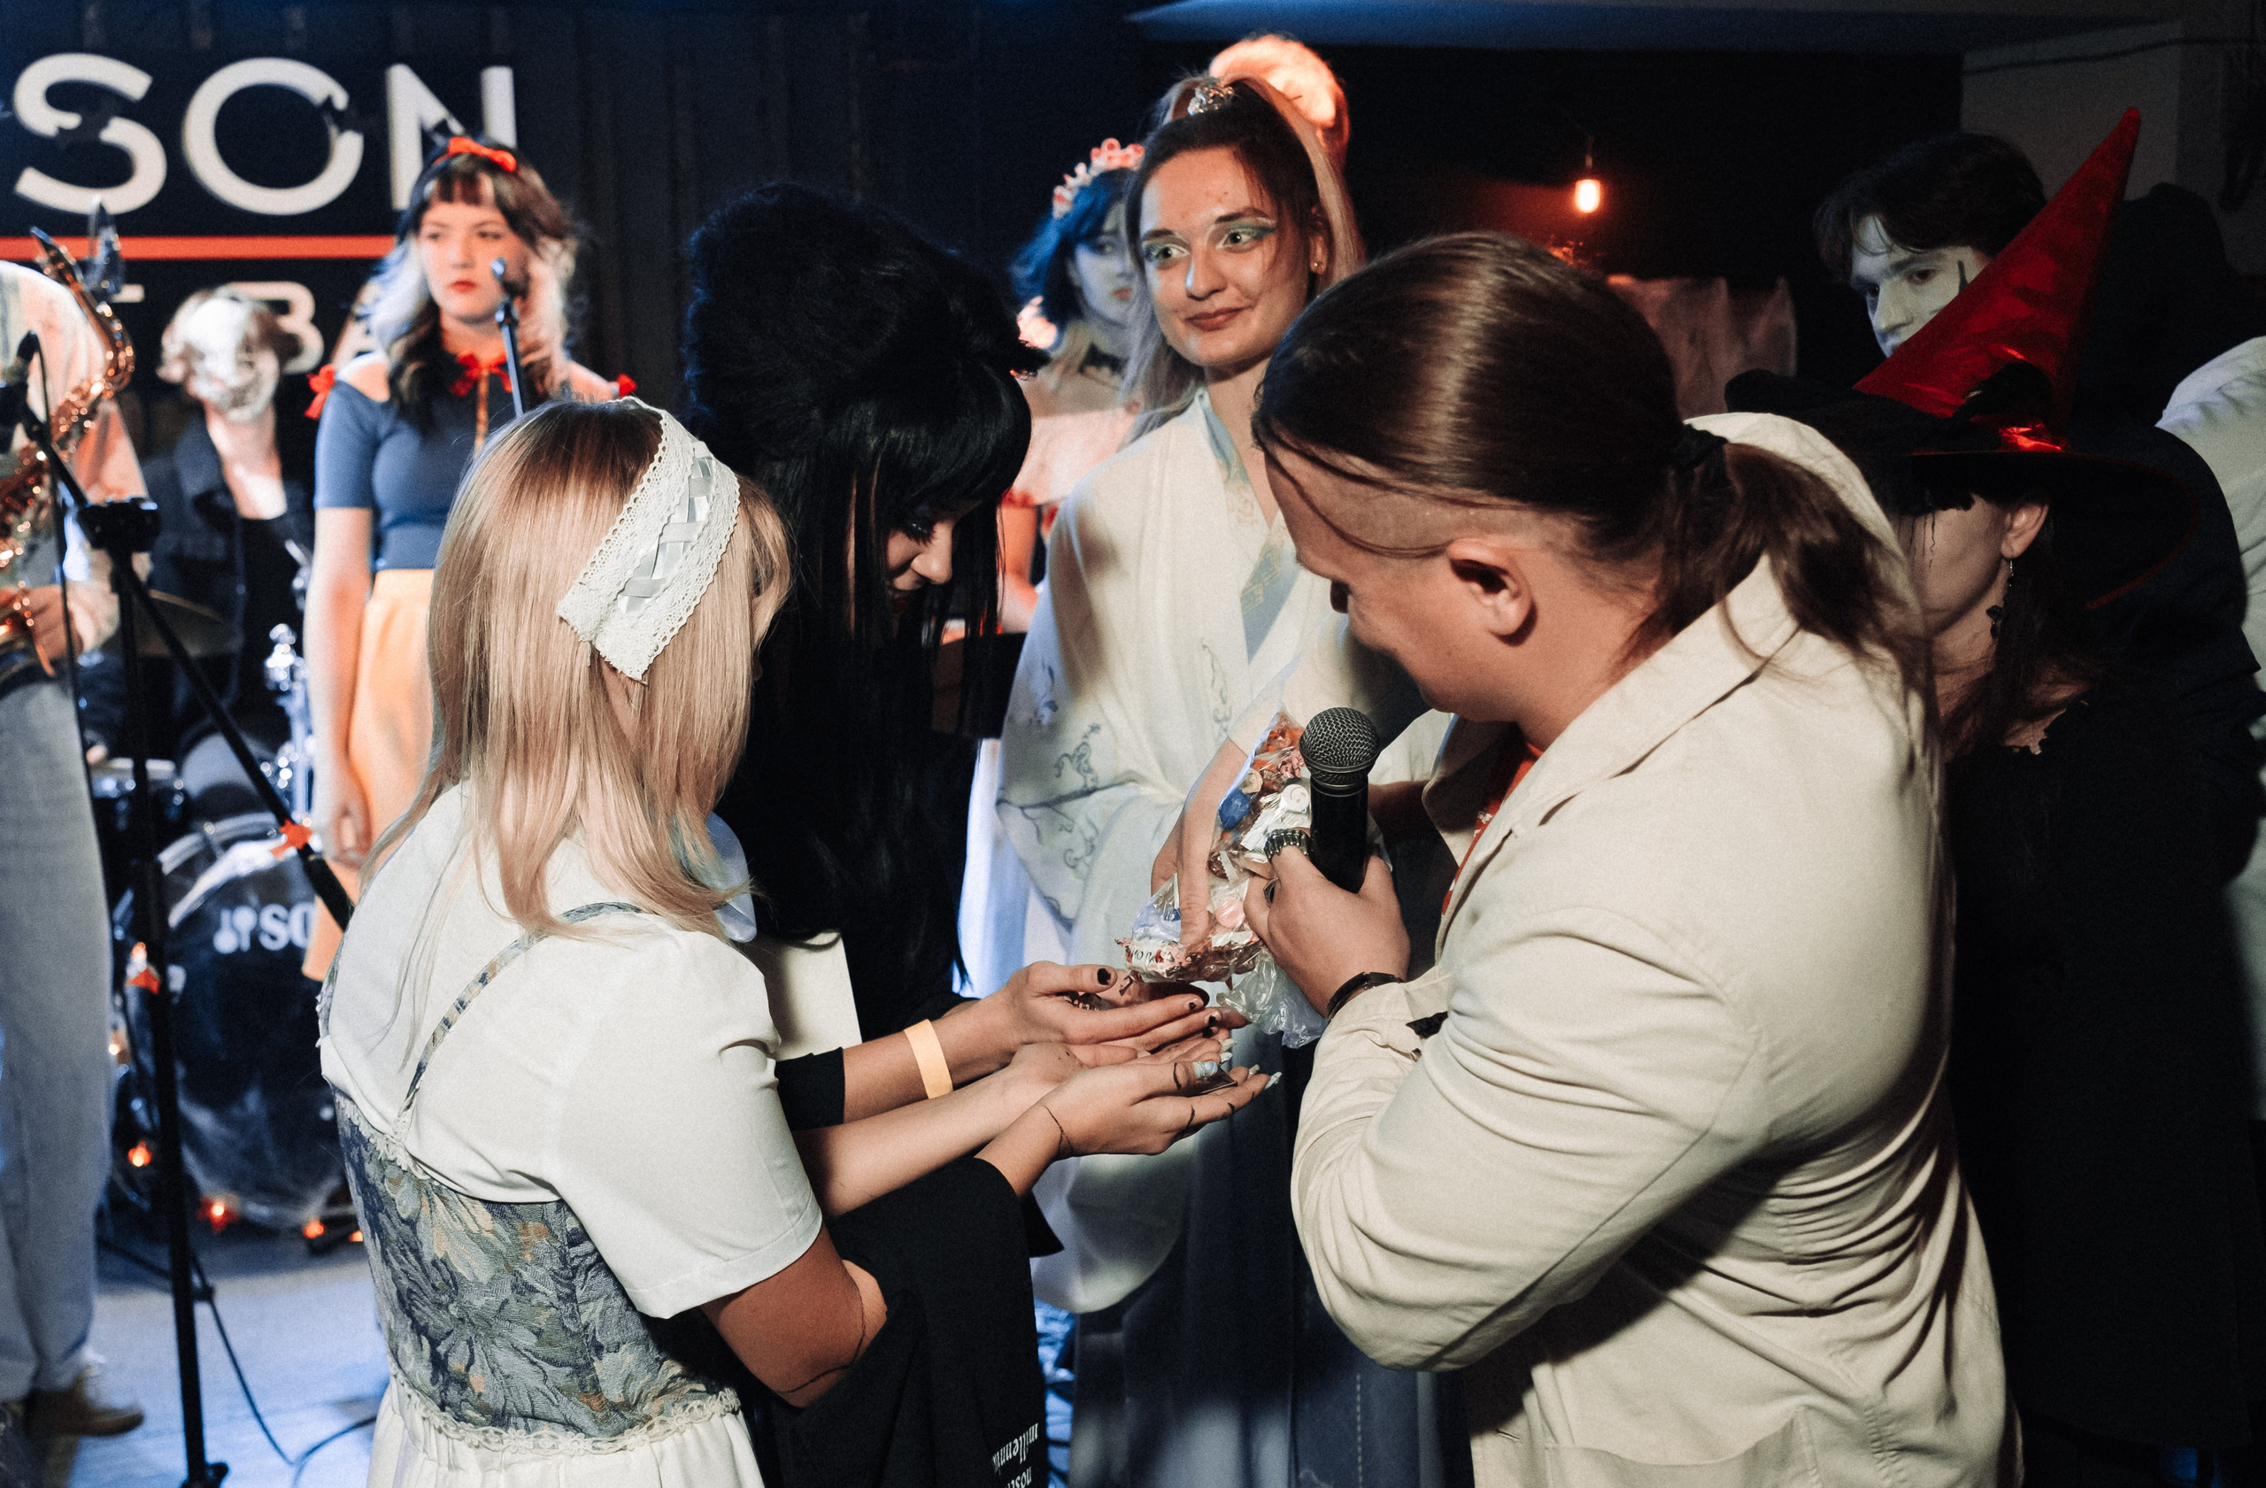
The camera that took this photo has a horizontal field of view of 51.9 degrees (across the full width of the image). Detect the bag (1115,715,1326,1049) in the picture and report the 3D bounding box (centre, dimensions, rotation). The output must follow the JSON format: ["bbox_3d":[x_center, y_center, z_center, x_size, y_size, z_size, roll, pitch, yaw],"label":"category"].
[{"bbox_3d":[0.070,0.091,1.570,0.160,0.220,0.130,1,9,9],"label":"bag"}]

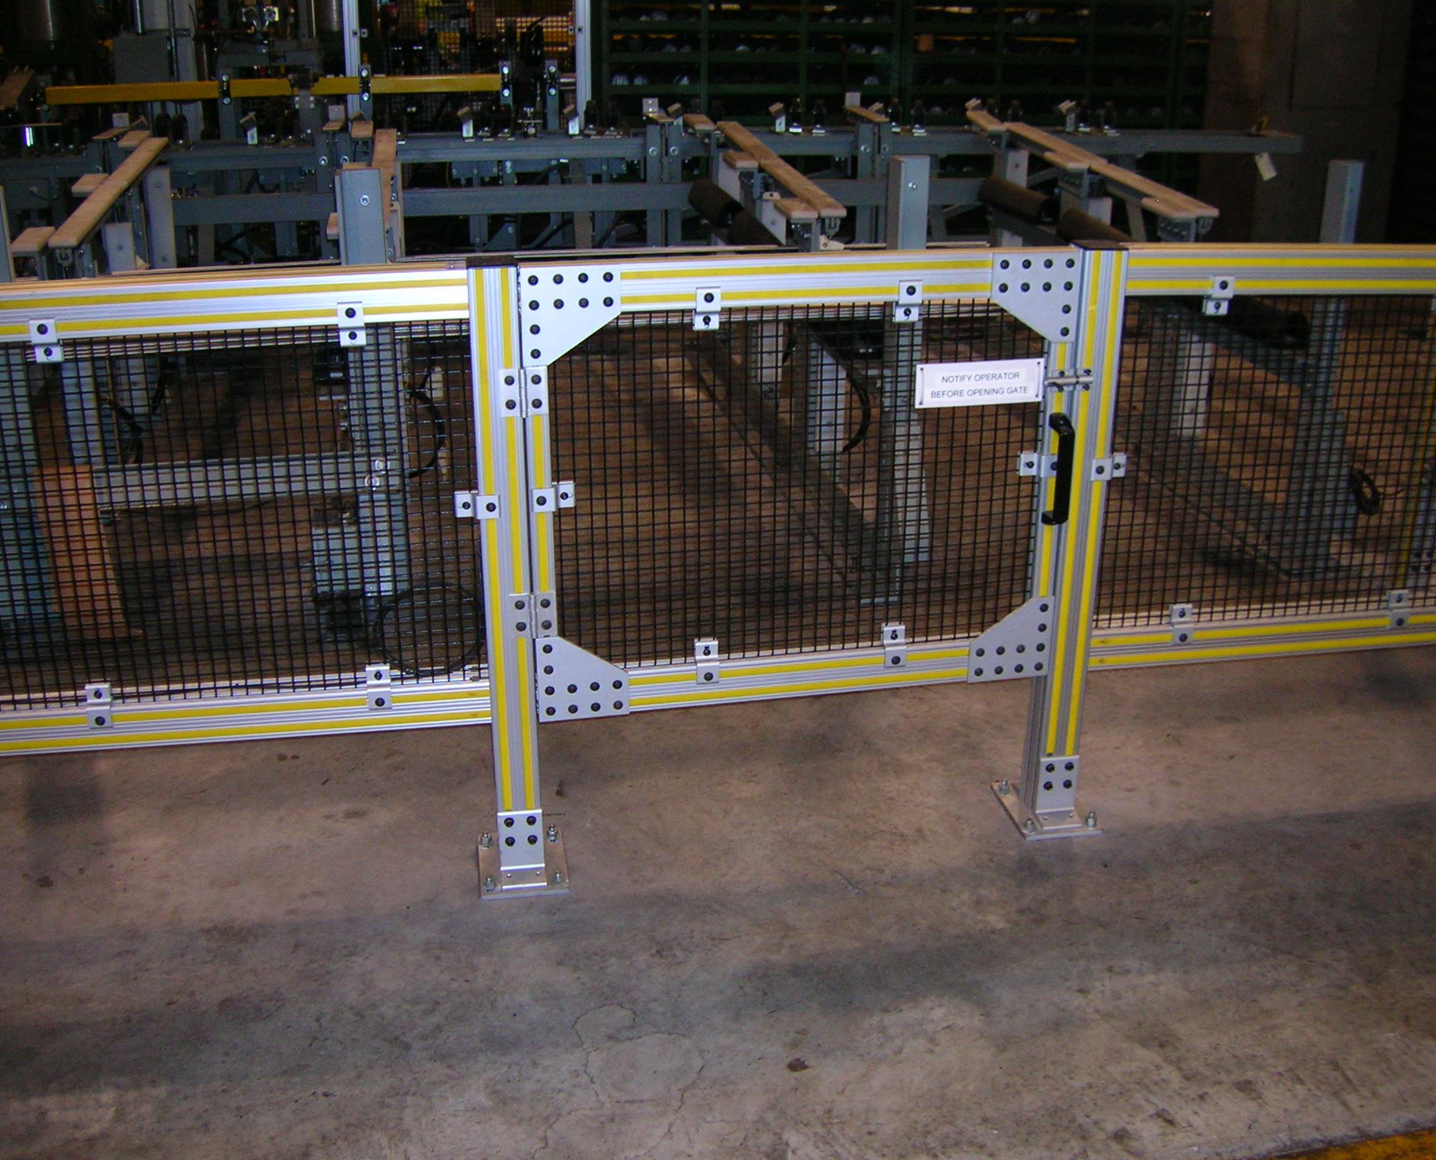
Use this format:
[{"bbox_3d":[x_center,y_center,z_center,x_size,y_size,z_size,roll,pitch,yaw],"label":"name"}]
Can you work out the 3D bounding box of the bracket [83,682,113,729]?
[{"bbox_3d":[-0.972,0.199,2.394,0.038,0.068,0.025,-4,21,-12],"label":"bracket"}]

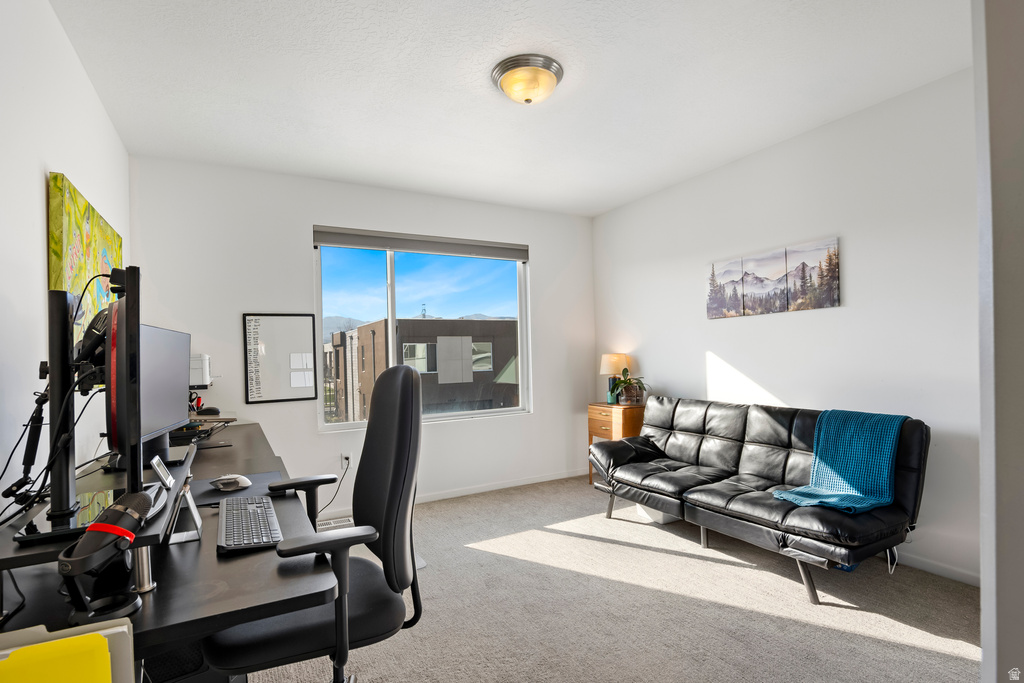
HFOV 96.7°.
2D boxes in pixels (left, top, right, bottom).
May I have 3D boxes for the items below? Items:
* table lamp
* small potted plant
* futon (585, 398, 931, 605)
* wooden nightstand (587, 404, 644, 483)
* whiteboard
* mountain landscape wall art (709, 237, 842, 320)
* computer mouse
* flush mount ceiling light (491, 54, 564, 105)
[{"bbox_3d":[0.908,0.333,4.026,0.260,0.445,0.260,-1,-1,0],"label":"table lamp"},{"bbox_3d":[0.998,0.391,3.880,0.280,0.320,0.300,-1,-1,0],"label":"small potted plant"},{"bbox_3d":[1.297,0.807,2.748,0.820,0.815,1.670,-1,-1,-31],"label":"futon"},{"bbox_3d":[0.940,0.899,3.910,0.360,0.688,0.410,-1,-1,-31],"label":"wooden nightstand"},{"bbox_3d":[-1.588,0.111,3.128,0.443,0.610,0.020,-1,-1,-27],"label":"whiteboard"},{"bbox_3d":[1.686,-0.388,3.023,0.025,0.410,0.870,-1,-1,-31],"label":"mountain landscape wall art"},{"bbox_3d":[-0.965,0.482,1.565,0.127,0.045,0.080,-1,-1,-31],"label":"computer mouse"},{"bbox_3d":[0.073,-1.152,2.088,0.330,0.120,0.330,-1,-1,0],"label":"flush mount ceiling light"}]

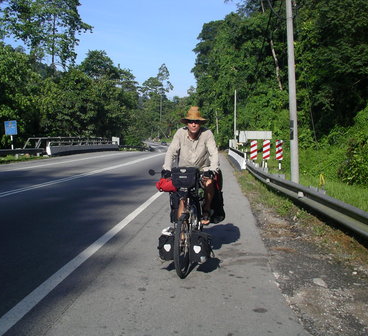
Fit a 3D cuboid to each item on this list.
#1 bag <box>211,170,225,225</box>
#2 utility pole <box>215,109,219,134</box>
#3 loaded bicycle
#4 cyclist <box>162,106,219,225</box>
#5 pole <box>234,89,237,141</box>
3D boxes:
[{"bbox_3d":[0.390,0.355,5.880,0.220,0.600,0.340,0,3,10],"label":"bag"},{"bbox_3d":[6.650,-7.700,98.000,0.250,8.500,0.250,-1,3,0],"label":"utility pole"},{"bbox_3d":[0.045,0.530,5.390,0.700,1.130,1.800,0,3,10],"label":"loaded bicycle"},{"bbox_3d":[0.085,0.080,5.630,0.640,1.580,0.820,0,3,10],"label":"cyclist"},{"bbox_3d":[6.990,-6.290,65.000,0.260,9.000,0.260,-1,3,0],"label":"pole"}]

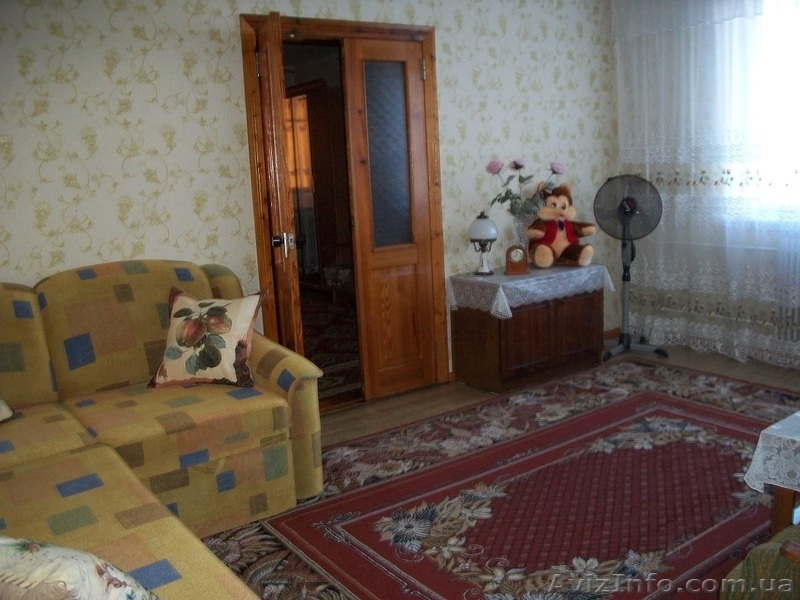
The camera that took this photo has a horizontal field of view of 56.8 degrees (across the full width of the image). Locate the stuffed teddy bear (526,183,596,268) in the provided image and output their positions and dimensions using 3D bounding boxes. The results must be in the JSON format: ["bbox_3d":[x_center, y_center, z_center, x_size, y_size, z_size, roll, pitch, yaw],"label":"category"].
[{"bbox_3d":[1.031,-0.490,4.793,0.440,0.525,0.340,-3,10,-1],"label":"stuffed teddy bear"}]

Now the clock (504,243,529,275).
[{"bbox_3d":[0.711,-0.248,4.513,0.155,0.180,0.065,-3,10,2],"label":"clock"}]

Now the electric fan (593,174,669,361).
[{"bbox_3d":[1.554,-0.246,5.011,0.480,1.200,0.470,-2,10,3],"label":"electric fan"}]

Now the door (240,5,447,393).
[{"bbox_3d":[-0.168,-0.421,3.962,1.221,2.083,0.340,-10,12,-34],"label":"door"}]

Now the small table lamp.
[{"bbox_3d":[0.510,-0.347,4.513,0.182,0.395,0.182,-3,10,1],"label":"small table lamp"}]

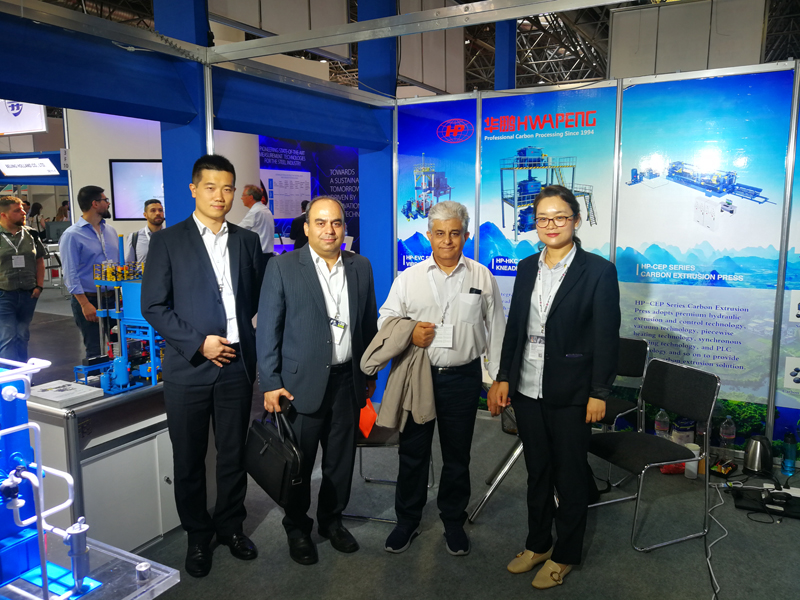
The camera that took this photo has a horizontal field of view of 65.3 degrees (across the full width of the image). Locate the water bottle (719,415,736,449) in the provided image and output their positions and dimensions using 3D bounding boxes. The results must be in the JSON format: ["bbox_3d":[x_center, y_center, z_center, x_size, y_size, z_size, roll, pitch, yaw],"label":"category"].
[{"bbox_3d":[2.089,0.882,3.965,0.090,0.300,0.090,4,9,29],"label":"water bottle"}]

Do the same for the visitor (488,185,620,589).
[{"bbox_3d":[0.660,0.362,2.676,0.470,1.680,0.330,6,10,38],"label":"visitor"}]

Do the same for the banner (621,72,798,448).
[{"bbox_3d":[1.921,-0.210,4.101,0.975,2.390,0.030,4,9,27],"label":"banner"}]

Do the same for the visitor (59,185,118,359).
[{"bbox_3d":[-2.140,0.108,4.372,0.360,1.800,0.520,4,9,28],"label":"visitor"}]

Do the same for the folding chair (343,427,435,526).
[{"bbox_3d":[-0.099,0.727,3.456,0.510,0.810,0.490,2,8,15],"label":"folding chair"}]

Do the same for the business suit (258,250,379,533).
[{"bbox_3d":[-0.385,0.446,2.954,0.540,1.420,0.320,-2,8,-13],"label":"business suit"}]

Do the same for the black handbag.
[{"bbox_3d":[-0.589,0.706,2.881,0.090,0.350,0.380,-2,13,-43],"label":"black handbag"}]

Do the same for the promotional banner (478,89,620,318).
[{"bbox_3d":[1.014,-0.277,4.487,0.960,2.330,0.020,4,9,29],"label":"promotional banner"}]

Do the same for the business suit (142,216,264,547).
[{"bbox_3d":[-0.880,0.382,2.822,0.470,1.490,0.310,-5,9,-30],"label":"business suit"}]

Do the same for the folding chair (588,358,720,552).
[{"bbox_3d":[1.257,0.758,3.211,0.520,0.810,0.490,-3,8,-20],"label":"folding chair"}]

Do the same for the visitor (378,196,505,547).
[{"bbox_3d":[0.190,0.356,2.940,0.580,1.630,0.370,1,8,6],"label":"visitor"}]

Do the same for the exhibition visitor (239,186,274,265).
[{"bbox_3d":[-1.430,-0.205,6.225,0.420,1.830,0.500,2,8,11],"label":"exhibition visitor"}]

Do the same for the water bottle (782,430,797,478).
[{"bbox_3d":[2.408,0.940,3.850,0.080,0.280,0.080,4,9,27],"label":"water bottle"}]

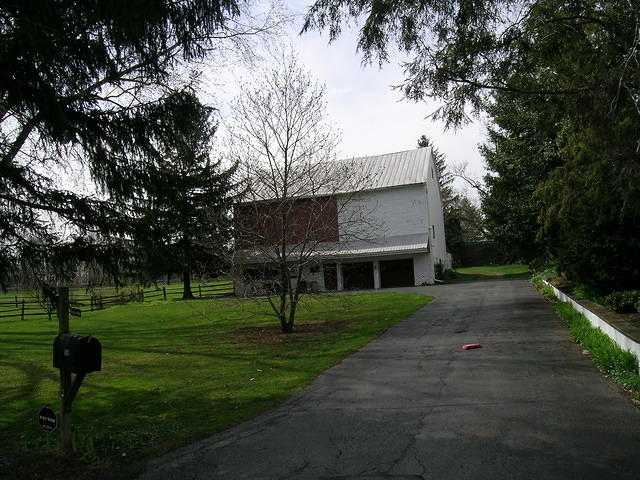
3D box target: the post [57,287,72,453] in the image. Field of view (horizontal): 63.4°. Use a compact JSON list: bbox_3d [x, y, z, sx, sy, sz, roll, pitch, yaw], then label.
[{"bbox_3d":[-2.532,1.276,5.141,0.100,1.625,0.100,-7,-5,37],"label":"post"}]

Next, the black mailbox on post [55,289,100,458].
[{"bbox_3d":[-2.442,1.313,5.164,0.600,1.690,0.235,-6,-5,39],"label":"black mailbox on post"}]

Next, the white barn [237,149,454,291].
[{"bbox_3d":[2.099,-1.443,44.063,15.365,10.958,10.998,-5,-5,19],"label":"white barn"}]

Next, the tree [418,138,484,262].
[{"bbox_3d":[14.217,-4.811,60.577,8.600,15.372,8.600,-3,-4,0],"label":"tree"}]

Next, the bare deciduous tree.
[{"bbox_3d":[-0.492,-1.271,13.068,3.500,7.150,3.500,-3,-4,0],"label":"bare deciduous tree"}]

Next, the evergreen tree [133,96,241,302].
[{"bbox_3d":[-10.022,-3.355,38.576,7.700,15.369,7.700,-3,-4,0],"label":"evergreen tree"}]

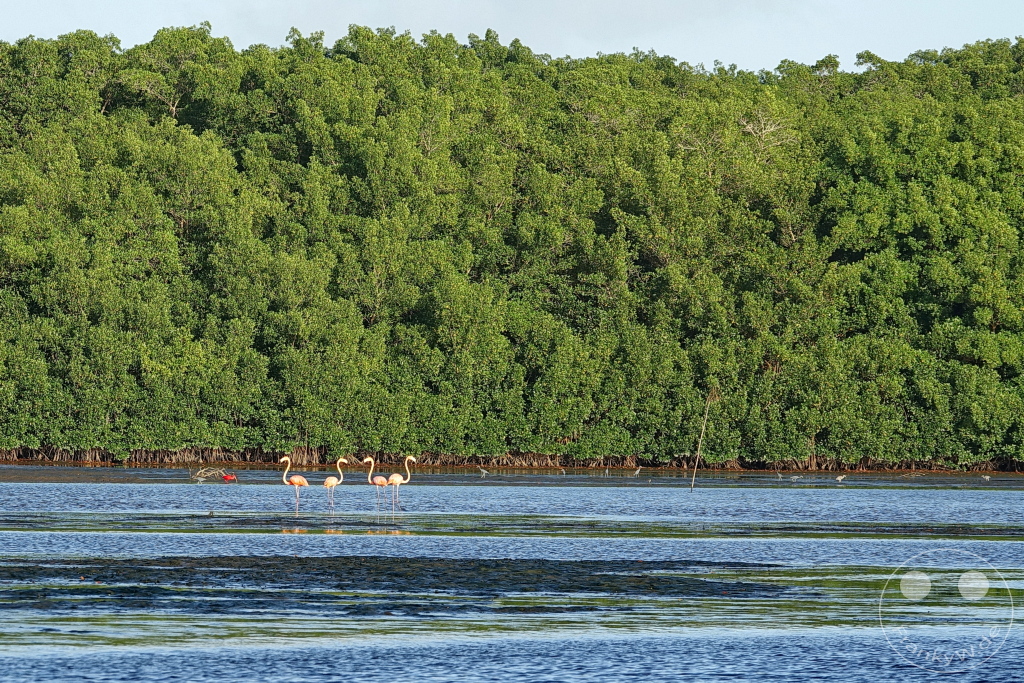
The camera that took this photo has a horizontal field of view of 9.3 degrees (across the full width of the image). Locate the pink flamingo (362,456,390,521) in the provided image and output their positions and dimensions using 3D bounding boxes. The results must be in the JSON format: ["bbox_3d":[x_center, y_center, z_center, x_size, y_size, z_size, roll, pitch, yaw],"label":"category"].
[{"bbox_3d":[-2.758,3.007,127.500,0.540,1.320,0.250,0,-1,20],"label":"pink flamingo"}]

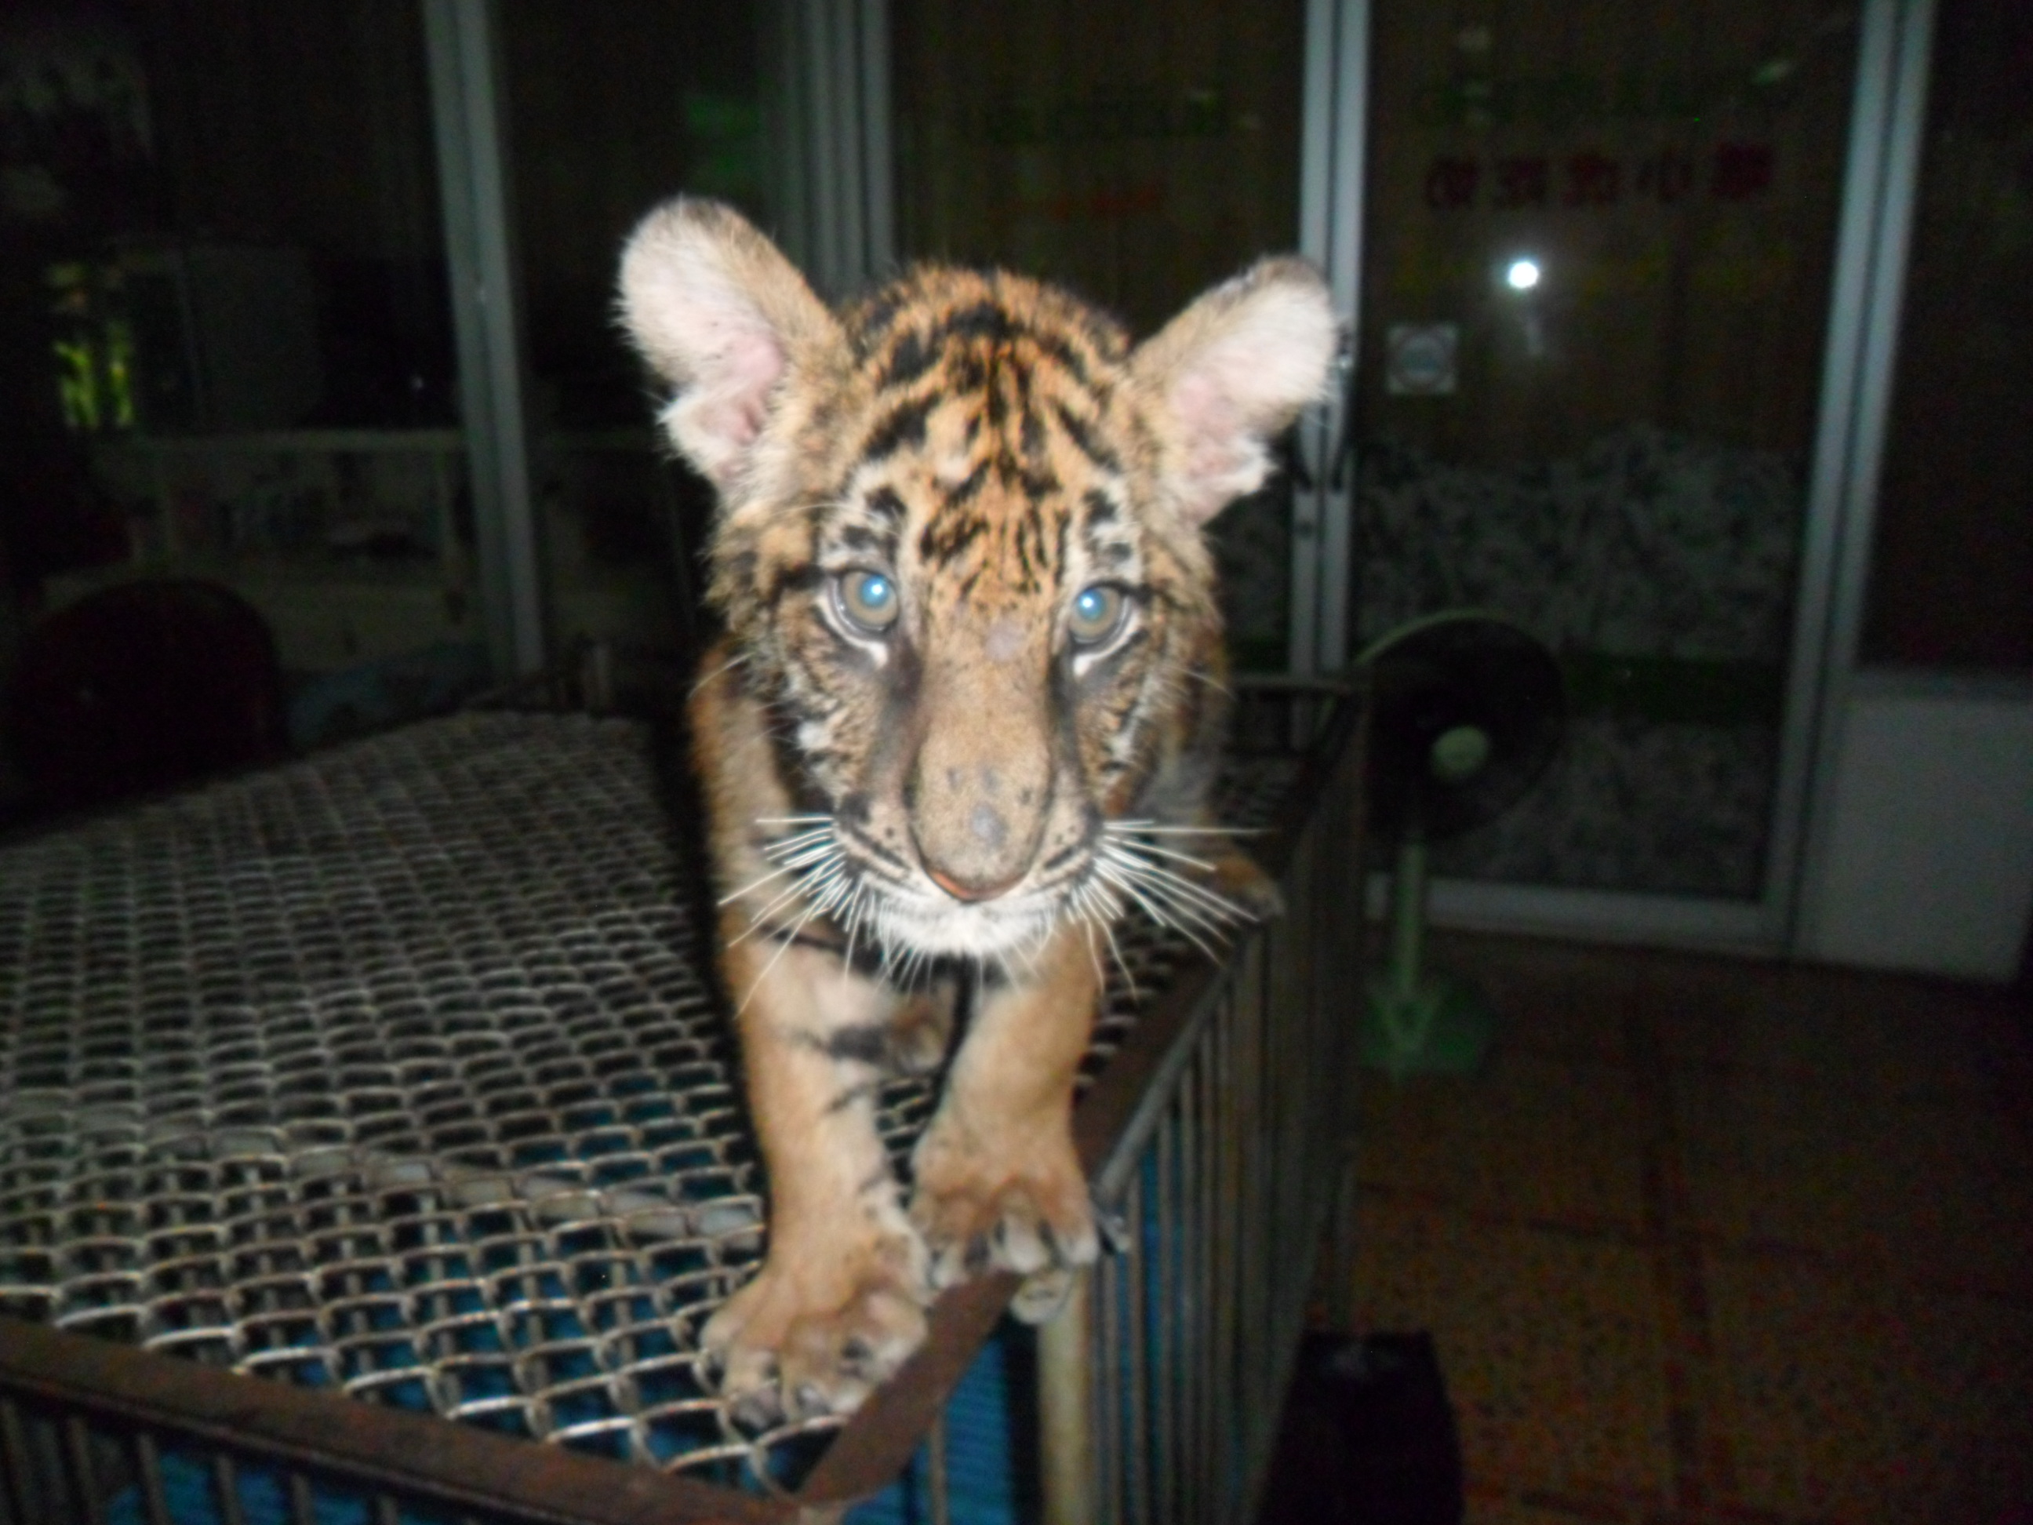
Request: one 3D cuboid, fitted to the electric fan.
[{"bbox_3d":[0.731,0.127,2.851,0.430,0.835,0.360,-3,16,-6],"label":"electric fan"}]

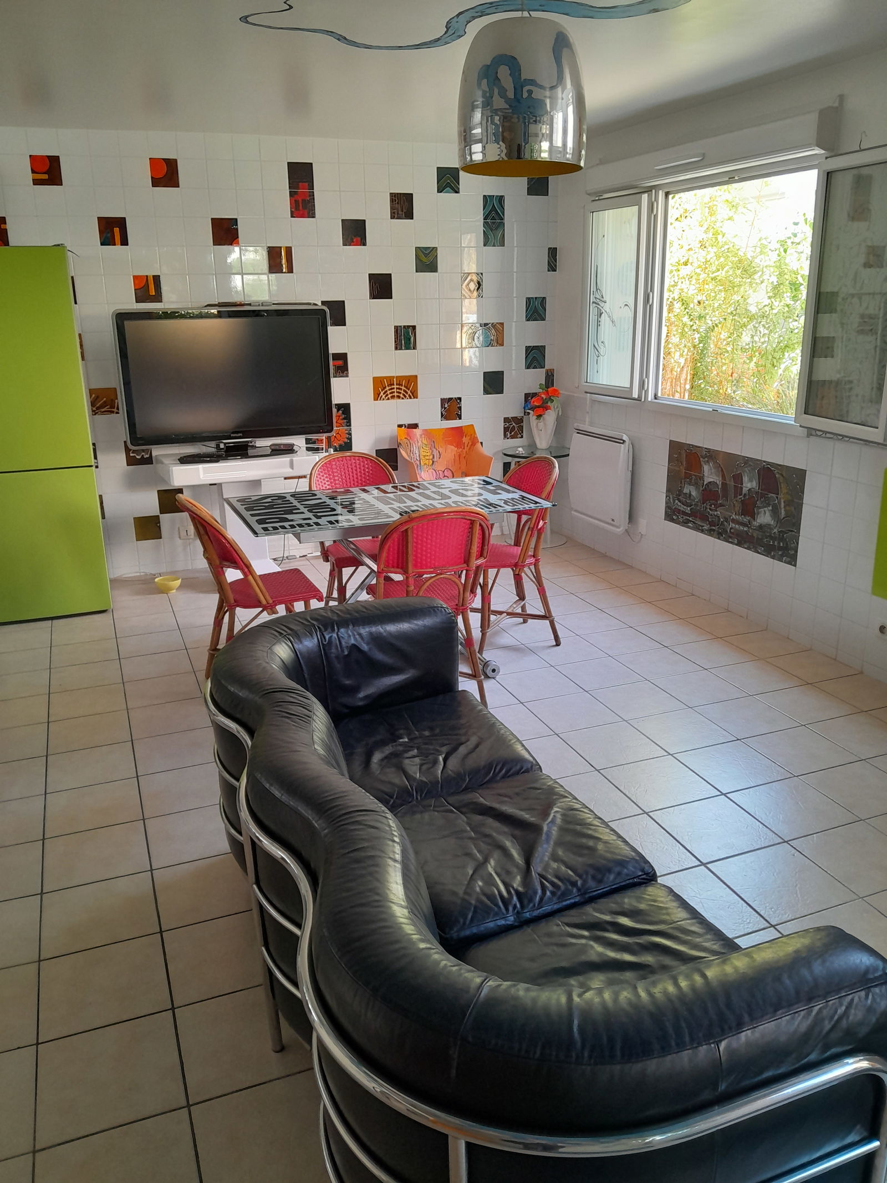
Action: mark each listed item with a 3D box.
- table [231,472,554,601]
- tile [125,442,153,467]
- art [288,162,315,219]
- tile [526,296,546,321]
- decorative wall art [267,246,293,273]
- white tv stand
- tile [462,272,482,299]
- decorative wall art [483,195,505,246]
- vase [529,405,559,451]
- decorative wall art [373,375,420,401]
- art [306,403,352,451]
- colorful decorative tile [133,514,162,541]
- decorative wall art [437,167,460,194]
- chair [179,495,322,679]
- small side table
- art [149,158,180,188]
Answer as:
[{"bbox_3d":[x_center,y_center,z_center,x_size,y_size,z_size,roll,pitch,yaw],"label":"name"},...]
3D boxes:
[{"bbox_3d":[-0.245,-0.016,3.860,1.240,0.755,0.710,-7,19,-20],"label":"table"},{"bbox_3d":[-1.816,-0.826,5.299,0.150,0.150,0.012,-7,19,-18],"label":"tile"},{"bbox_3d":[-0.823,-2.333,5.171,0.150,0.302,0.015,-8,19,-20],"label":"art"},{"bbox_3d":[0.615,-1.863,5.876,0.150,0.150,0.015,-8,19,-20],"label":"tile"},{"bbox_3d":[-0.949,-1.931,5.180,0.150,0.150,0.015,-7,19,-20],"label":"decorative wall art"},{"bbox_3d":[-1.183,-0.452,5.296,0.920,0.725,0.480,-7,19,-20],"label":"white tv stand"},{"bbox_3d":[0.189,-1.960,5.695,0.150,0.150,0.012,-7,19,-18],"label":"tile"},{"bbox_3d":[0.320,-2.336,5.612,0.150,0.302,0.015,-8,19,-20],"label":"decorative wall art"},{"bbox_3d":[0.673,-1.101,5.976,0.178,0.265,0.165,-8,19,-20],"label":"vase"},{"bbox_3d":[-0.303,-1.305,5.697,0.302,0.150,0.015,-8,19,-20],"label":"decorative wall art"},{"bbox_3d":[-0.731,-1.031,5.640,0.303,0.303,0.012,-7,19,-18],"label":"art"},{"bbox_3d":[-1.782,-0.377,5.336,0.150,0.150,0.015,-7,19,-20],"label":"colorful decorative tile"},{"bbox_3d":[0.033,-2.526,5.461,0.150,0.150,0.012,-7,19,-18],"label":"decorative wall art"},{"bbox_3d":[-0.785,0.014,3.603,0.525,0.865,0.460,-8,19,-20],"label":"chair"},{"bbox_3d":[0.627,-0.640,5.989,0.460,0.610,0.460,-1,18,0],"label":"small side table"},{"bbox_3d":[-1.548,-2.323,4.935,0.150,0.150,0.012,-7,19,-18],"label":"art"}]

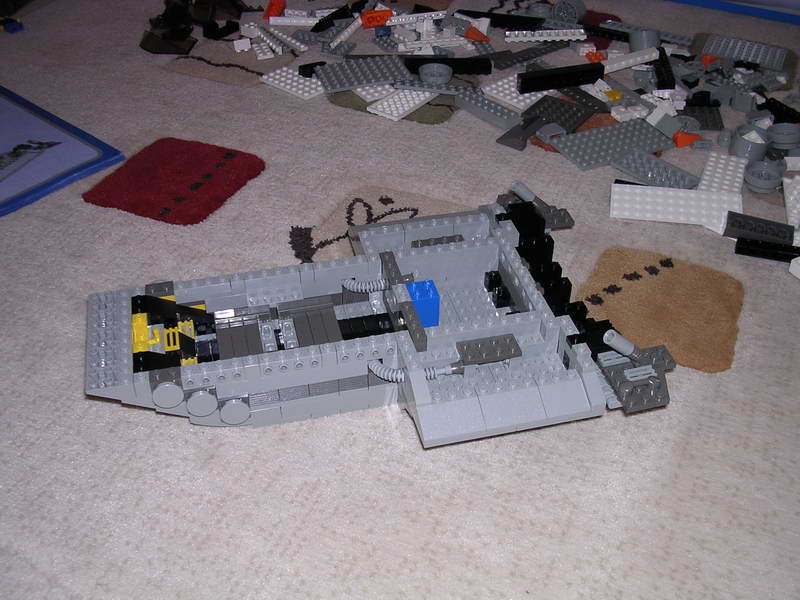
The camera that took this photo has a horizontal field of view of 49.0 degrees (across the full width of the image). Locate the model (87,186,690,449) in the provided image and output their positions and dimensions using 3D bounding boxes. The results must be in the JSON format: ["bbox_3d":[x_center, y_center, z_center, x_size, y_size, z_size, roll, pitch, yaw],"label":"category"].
[{"bbox_3d":[-0.015,0.012,0.504,0.312,0.060,0.185,-8,40,-11],"label":"model"}]

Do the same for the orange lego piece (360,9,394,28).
[{"bbox_3d":[-0.025,-0.297,0.925,0.032,0.016,0.011,-11,41,-15],"label":"orange lego piece"}]

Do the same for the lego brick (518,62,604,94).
[{"bbox_3d":[0.143,-0.197,0.782,0.080,0.016,0.010,-10,42,-14],"label":"lego brick"}]

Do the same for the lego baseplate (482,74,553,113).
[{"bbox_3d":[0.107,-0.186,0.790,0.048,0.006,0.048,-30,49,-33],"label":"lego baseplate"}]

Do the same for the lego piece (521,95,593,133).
[{"bbox_3d":[0.137,-0.162,0.761,0.048,0.005,0.048,23,42,25],"label":"lego piece"}]

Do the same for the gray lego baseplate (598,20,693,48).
[{"bbox_3d":[0.259,-0.281,0.921,0.096,0.005,0.016,16,41,17],"label":"gray lego baseplate"}]

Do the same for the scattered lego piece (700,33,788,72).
[{"bbox_3d":[0.359,-0.259,0.918,0.080,0.005,0.048,16,43,15],"label":"scattered lego piece"}]

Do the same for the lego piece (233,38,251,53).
[{"bbox_3d":[-0.157,-0.251,0.867,0.016,0.011,0.014,-15,19,-20],"label":"lego piece"}]

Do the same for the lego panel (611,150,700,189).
[{"bbox_3d":[0.208,-0.103,0.711,0.064,0.005,0.032,33,49,30],"label":"lego panel"}]

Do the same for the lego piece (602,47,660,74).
[{"bbox_3d":[0.223,-0.232,0.853,0.062,0.009,0.011,-15,42,0],"label":"lego piece"}]

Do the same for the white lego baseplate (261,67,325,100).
[{"bbox_3d":[-0.096,-0.198,0.806,0.064,0.005,0.032,29,47,33],"label":"white lego baseplate"}]

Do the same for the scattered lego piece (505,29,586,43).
[{"bbox_3d":[0.143,-0.260,0.864,0.080,0.005,0.016,-2,41,-5],"label":"scattered lego piece"}]

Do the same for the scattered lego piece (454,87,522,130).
[{"bbox_3d":[0.076,-0.166,0.770,0.016,0.011,0.064,-28,46,-29],"label":"scattered lego piece"}]

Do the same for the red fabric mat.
[{"bbox_3d":[-0.175,-0.095,0.699,0.106,0.004,0.111,17,43,16],"label":"red fabric mat"}]

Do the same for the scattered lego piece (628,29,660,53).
[{"bbox_3d":[0.243,-0.255,0.878,0.026,0.020,0.026,11,40,12],"label":"scattered lego piece"}]

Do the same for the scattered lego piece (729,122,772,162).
[{"bbox_3d":[0.287,-0.127,0.716,0.026,0.019,0.026,17,42,19],"label":"scattered lego piece"}]

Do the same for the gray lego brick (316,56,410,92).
[{"bbox_3d":[-0.034,-0.204,0.790,0.080,0.005,0.048,-12,43,-14],"label":"gray lego brick"}]

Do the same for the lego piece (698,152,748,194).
[{"bbox_3d":[0.257,-0.097,0.699,0.032,0.005,0.068,16,41,18],"label":"lego piece"}]

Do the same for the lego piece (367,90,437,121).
[{"bbox_3d":[0.003,-0.170,0.756,0.032,0.005,0.064,26,44,25],"label":"lego piece"}]

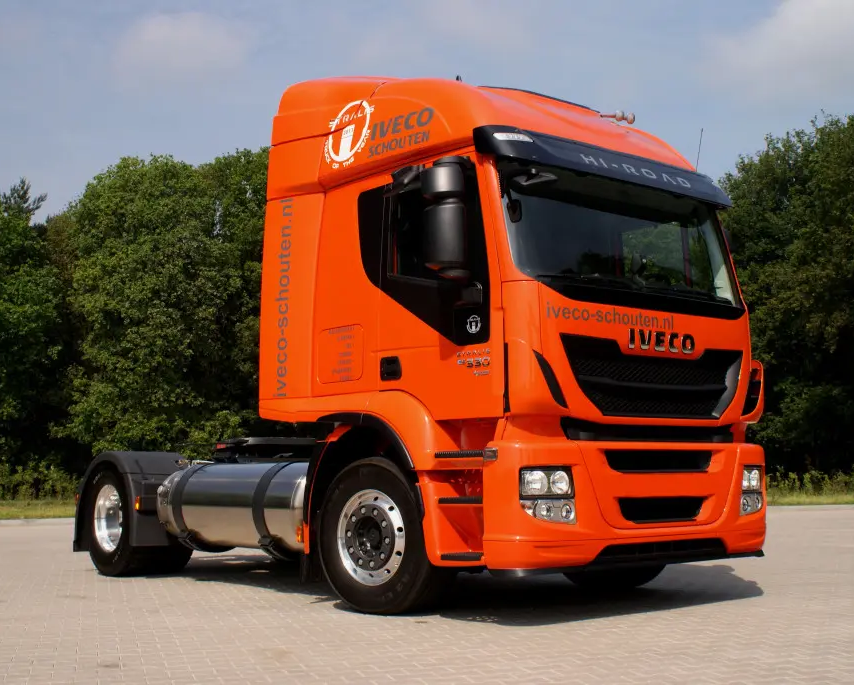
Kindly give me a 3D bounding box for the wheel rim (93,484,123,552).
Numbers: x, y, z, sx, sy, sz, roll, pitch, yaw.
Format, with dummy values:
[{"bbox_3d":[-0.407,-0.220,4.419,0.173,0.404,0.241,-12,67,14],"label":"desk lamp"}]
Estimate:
[{"bbox_3d":[-2.761,1.587,10.017,0.240,0.600,0.600,6,-9,-40],"label":"wheel rim"}]

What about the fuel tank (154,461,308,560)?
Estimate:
[{"bbox_3d":[-1.303,1.272,8.620,0.670,0.670,2.200,6,-9,-40],"label":"fuel tank"}]

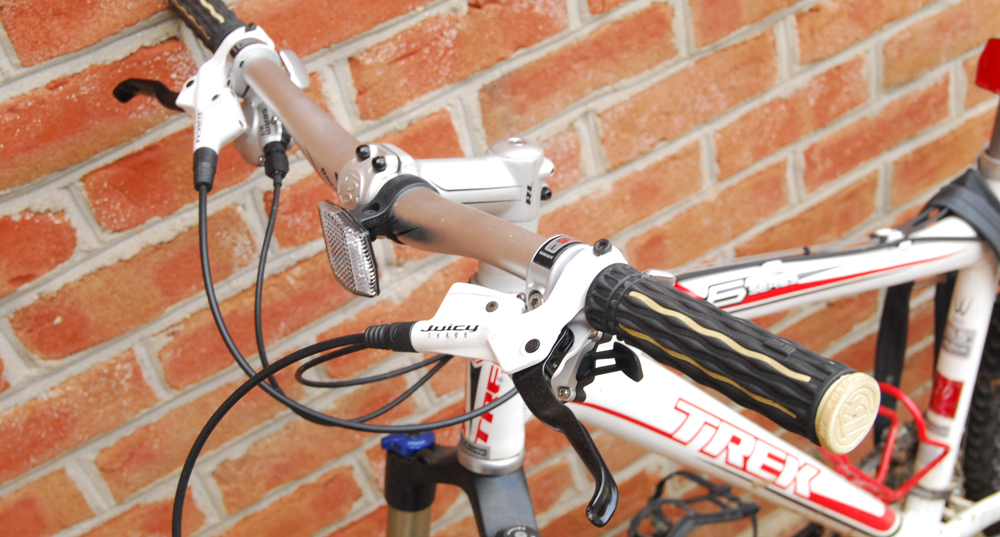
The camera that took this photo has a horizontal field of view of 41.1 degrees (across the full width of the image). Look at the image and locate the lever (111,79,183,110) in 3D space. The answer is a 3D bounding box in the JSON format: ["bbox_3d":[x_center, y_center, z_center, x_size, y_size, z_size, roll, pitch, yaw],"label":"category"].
[{"bbox_3d":[-0.237,-0.119,0.914,0.097,0.015,0.028,11,59,42],"label":"lever"}]

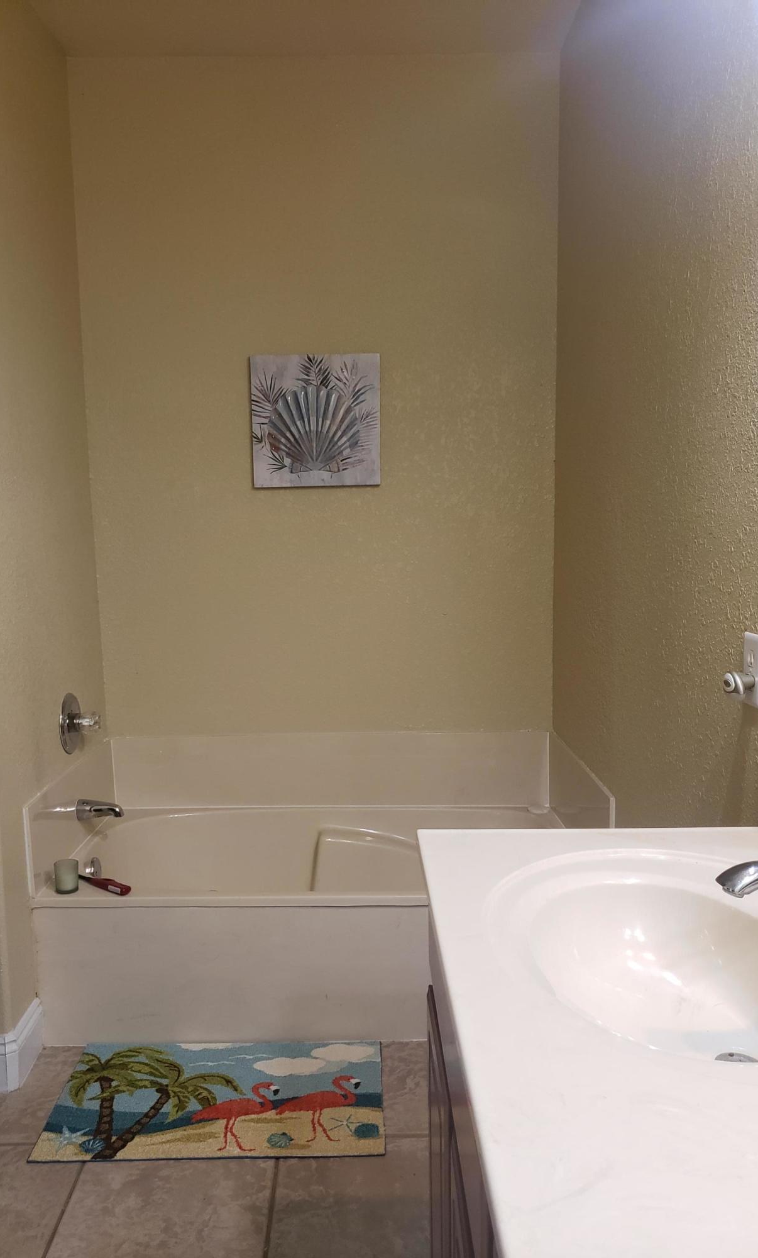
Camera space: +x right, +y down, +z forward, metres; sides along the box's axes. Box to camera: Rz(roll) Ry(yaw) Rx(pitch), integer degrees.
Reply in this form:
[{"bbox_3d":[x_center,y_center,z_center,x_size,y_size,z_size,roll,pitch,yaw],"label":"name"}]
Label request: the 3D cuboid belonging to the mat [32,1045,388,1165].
[{"bbox_3d":[-0.379,1.111,2.263,0.777,0.011,0.460,-1,6,-1],"label":"mat"}]

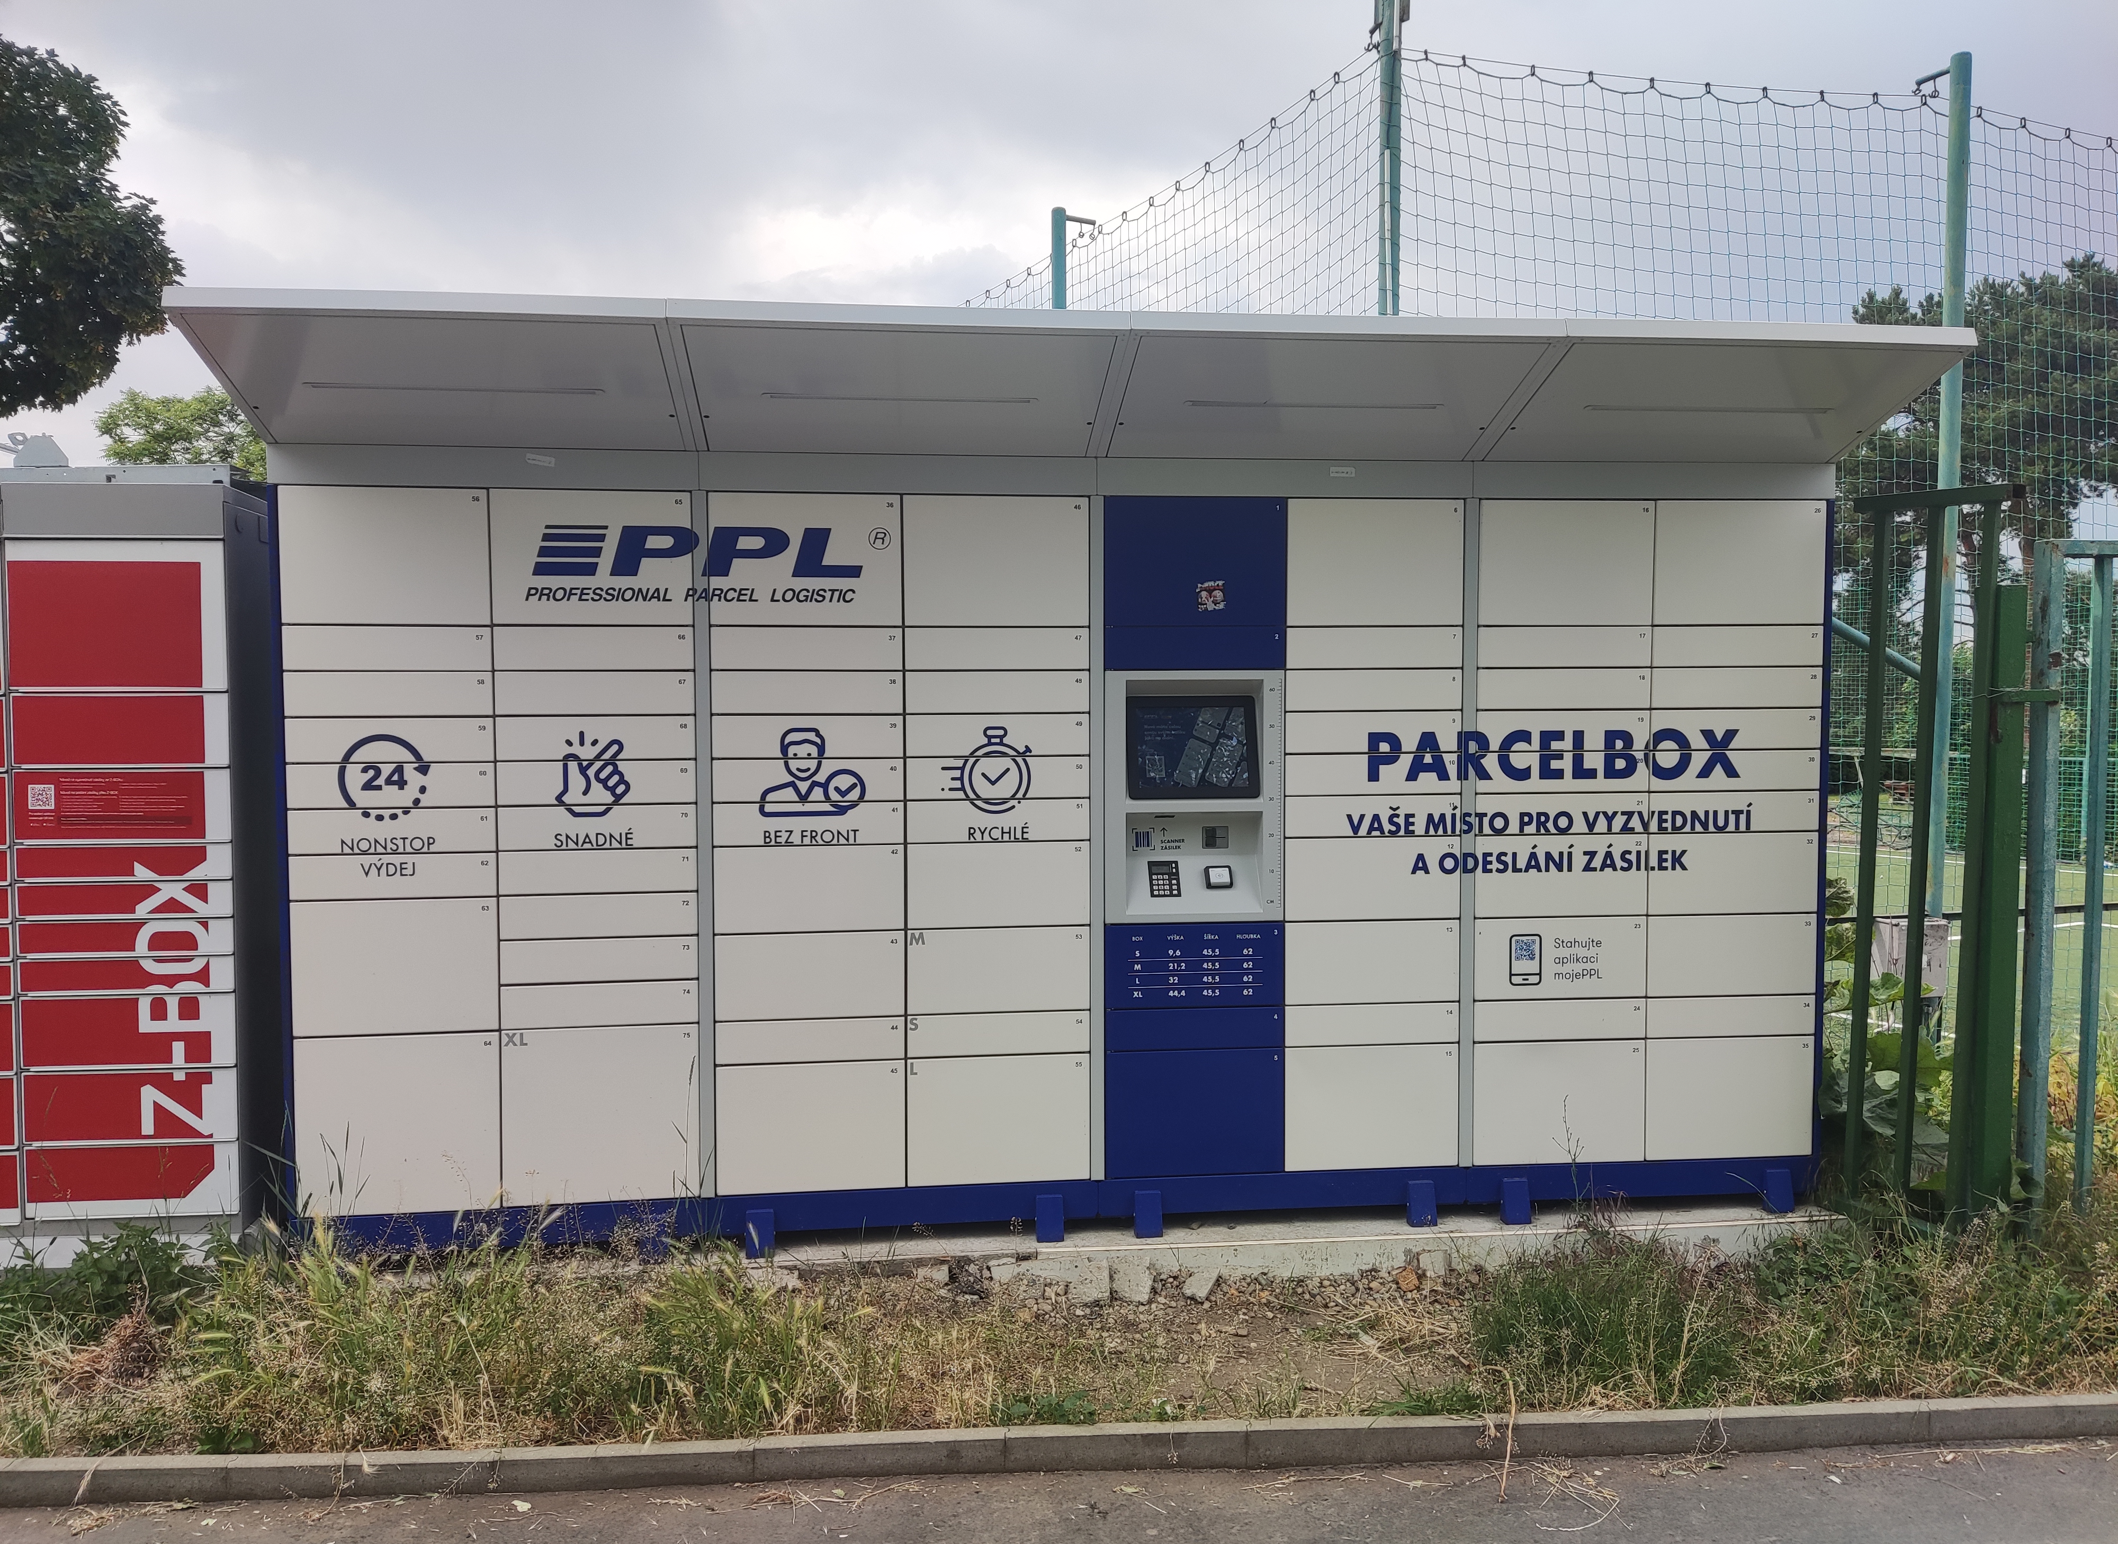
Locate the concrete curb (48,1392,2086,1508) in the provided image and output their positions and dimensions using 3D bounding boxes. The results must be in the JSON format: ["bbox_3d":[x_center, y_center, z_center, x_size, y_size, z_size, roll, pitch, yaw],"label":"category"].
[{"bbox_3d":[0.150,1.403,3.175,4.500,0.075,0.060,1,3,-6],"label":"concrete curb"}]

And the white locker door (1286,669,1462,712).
[{"bbox_3d":[0.865,-0.226,4.216,0.494,0.111,0.025,-1,3,-6],"label":"white locker door"}]

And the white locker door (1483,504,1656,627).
[{"bbox_3d":[1.406,-0.577,4.245,0.491,0.340,0.022,-1,3,-7],"label":"white locker door"}]

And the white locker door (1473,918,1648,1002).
[{"bbox_3d":[1.419,0.527,4.336,0.493,0.225,0.025,-1,3,-6],"label":"white locker door"}]

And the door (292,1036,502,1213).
[{"bbox_3d":[-1.700,0.905,3.968,0.491,0.456,0.022,-1,3,-7],"label":"door"}]

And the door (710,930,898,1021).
[{"bbox_3d":[-0.660,0.541,4.083,0.498,0.227,0.025,-1,3,-6],"label":"door"}]

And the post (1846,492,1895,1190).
[{"bbox_3d":[2.302,0.246,4.360,0.036,1.959,0.036,-3,5,-41],"label":"post"}]

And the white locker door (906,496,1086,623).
[{"bbox_3d":[-0.168,-0.562,4.081,0.491,0.342,0.025,-1,3,-6],"label":"white locker door"}]

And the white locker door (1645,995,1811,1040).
[{"bbox_3d":[1.921,0.698,4.403,0.494,0.111,0.025,-1,3,-7],"label":"white locker door"}]

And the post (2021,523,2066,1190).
[{"bbox_3d":[2.774,0.322,4.322,0.042,1.937,0.062,-1,3,-6],"label":"post"}]

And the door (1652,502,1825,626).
[{"bbox_3d":[1.924,-0.591,4.344,0.497,0.342,0.025,-1,3,-7],"label":"door"}]

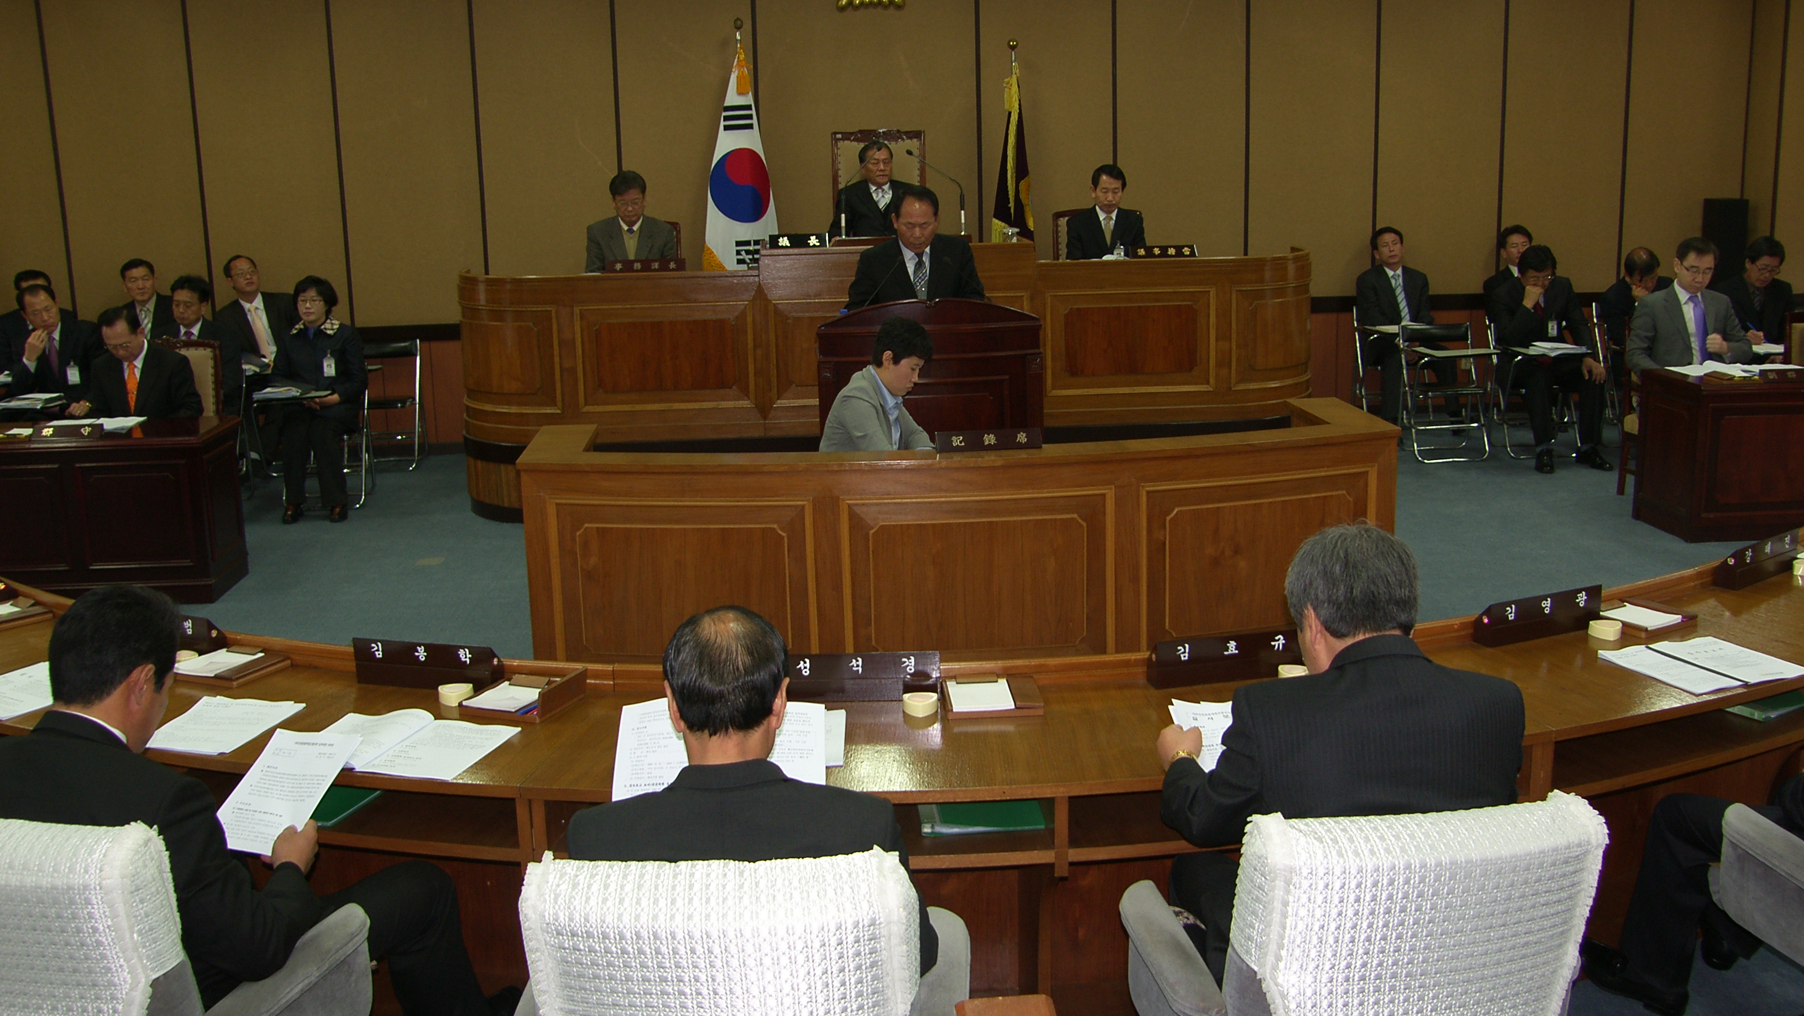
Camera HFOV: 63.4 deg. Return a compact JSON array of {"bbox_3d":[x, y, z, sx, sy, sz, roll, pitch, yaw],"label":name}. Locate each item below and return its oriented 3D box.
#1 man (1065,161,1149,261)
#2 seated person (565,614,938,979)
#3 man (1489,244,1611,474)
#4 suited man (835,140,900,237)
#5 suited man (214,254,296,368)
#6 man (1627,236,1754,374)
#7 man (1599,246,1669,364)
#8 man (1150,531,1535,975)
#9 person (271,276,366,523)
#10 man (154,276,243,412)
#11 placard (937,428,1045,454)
[{"bbox_3d":[1.145,-1.211,7.904,0.520,1.300,0.720,-2,10,-4],"label":"man"},{"bbox_3d":[-0.213,0.663,2.375,0.560,1.220,0.800,-2,13,0],"label":"seated person"},{"bbox_3d":[3.641,-0.891,8.418,0.600,1.250,0.800,-1,13,3],"label":"man"},{"bbox_3d":[-0.103,-1.381,8.053,0.540,1.300,0.780,-2,10,-4],"label":"suited man"},{"bbox_3d":[-3.673,-0.760,8.476,0.540,1.370,0.820,-5,13,-14],"label":"suited man"},{"bbox_3d":[4.053,-0.695,7.393,0.620,1.330,0.800,-2,12,-1],"label":"man"},{"bbox_3d":[4.543,-1.001,8.974,0.540,1.230,0.820,-1,12,1],"label":"man"},{"bbox_3d":[0.638,0.565,2.335,0.560,1.220,0.820,-4,13,-12],"label":"man"},{"bbox_3d":[-3.193,-0.620,7.996,0.500,1.260,0.780,-3,14,-7],"label":"person"},{"bbox_3d":[-3.652,-0.558,7.555,0.520,1.280,0.750,-2,10,-4],"label":"man"},{"bbox_3d":[0.306,-0.253,5.282,0.385,0.085,0.060,-2,13,-4],"label":"placard"}]

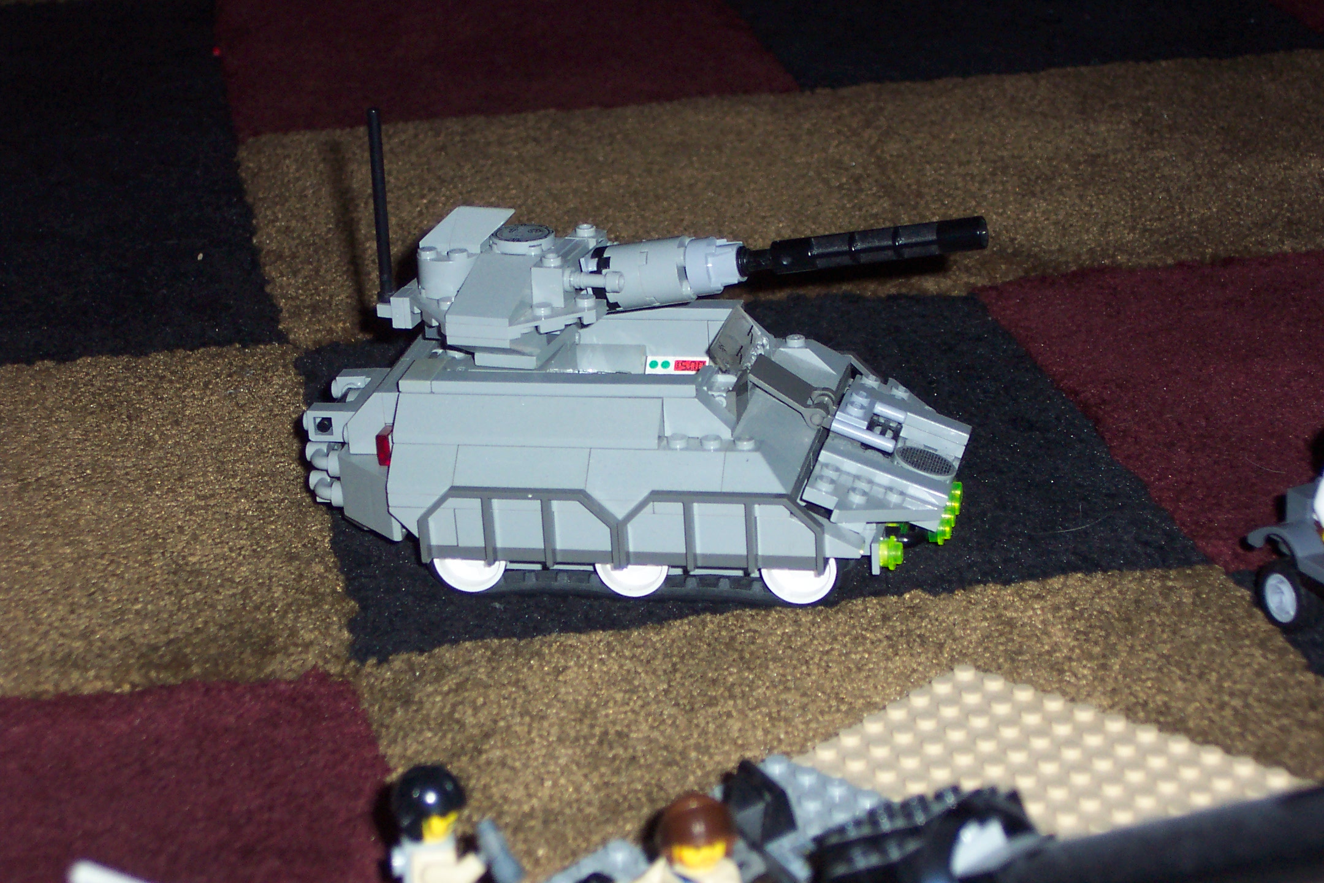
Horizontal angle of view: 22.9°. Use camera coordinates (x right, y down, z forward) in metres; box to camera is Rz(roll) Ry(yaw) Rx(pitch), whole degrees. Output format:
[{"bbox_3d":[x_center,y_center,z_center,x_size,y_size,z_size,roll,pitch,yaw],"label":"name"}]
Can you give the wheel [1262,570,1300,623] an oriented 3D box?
[{"bbox_3d":[0.143,0.034,0.740,0.008,0.011,0.011,-14,24,-26],"label":"wheel"}]

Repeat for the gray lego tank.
[{"bbox_3d":[-0.004,-0.029,0.794,0.168,0.111,0.105,1,22,11],"label":"gray lego tank"}]

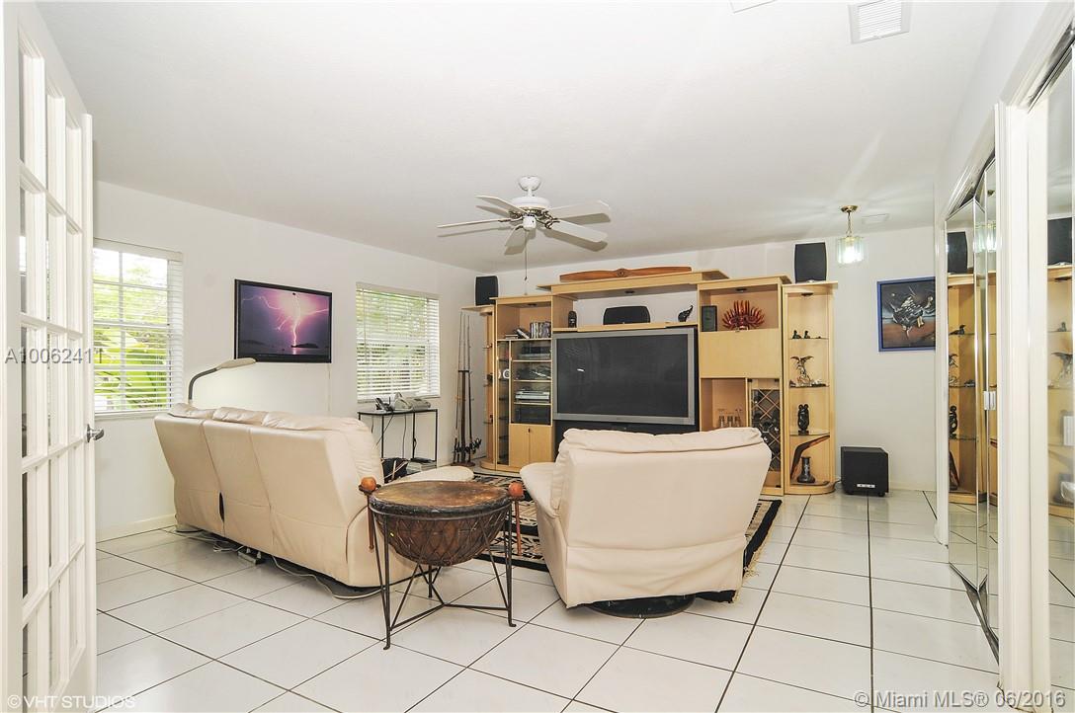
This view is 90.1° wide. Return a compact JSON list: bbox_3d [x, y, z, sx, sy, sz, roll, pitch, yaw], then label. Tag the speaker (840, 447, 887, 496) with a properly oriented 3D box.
[{"bbox_3d":[3.126,1.074,5.116,0.335,0.442,0.358,-1,-1,24],"label":"speaker"}]

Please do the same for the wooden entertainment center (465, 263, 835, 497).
[{"bbox_3d":[1.037,0.260,6.025,4.103,2.169,0.759,-1,-1,30],"label":"wooden entertainment center"}]

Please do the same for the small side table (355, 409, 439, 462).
[{"bbox_3d":[-1.413,0.991,6.029,0.333,0.740,1.207,-1,-1,30],"label":"small side table"}]

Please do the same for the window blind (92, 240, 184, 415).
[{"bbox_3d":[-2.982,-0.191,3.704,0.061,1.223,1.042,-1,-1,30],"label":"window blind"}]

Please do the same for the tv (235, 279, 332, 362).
[{"bbox_3d":[-2.271,-0.296,4.918,0.051,0.689,0.964,-1,-1,30],"label":"tv"}]

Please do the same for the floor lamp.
[{"bbox_3d":[-2.453,0.657,4.103,0.596,1.306,0.239,0,-1,-6],"label":"floor lamp"}]

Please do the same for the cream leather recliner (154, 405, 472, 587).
[{"bbox_3d":[-1.552,0.804,3.659,2.211,0.977,0.960,-1,-1,35],"label":"cream leather recliner"}]

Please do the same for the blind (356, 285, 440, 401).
[{"bbox_3d":[-1.524,-0.124,6.135,0.061,1.234,1.275,-1,-1,30],"label":"blind"}]

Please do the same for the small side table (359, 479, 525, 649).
[{"bbox_3d":[-0.456,0.918,2.520,0.758,0.668,0.614,-1,-1,13],"label":"small side table"}]

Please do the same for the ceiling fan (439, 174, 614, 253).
[{"bbox_3d":[-0.049,-1.037,3.655,1.334,0.380,1.285,-1,-1,30],"label":"ceiling fan"}]

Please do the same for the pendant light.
[{"bbox_3d":[2.529,-0.974,4.349,0.192,0.483,0.185,-1,-1,30],"label":"pendant light"}]

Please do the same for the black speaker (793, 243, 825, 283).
[{"bbox_3d":[2.631,-0.877,5.160,0.263,0.370,0.195,-1,-1,30],"label":"black speaker"}]

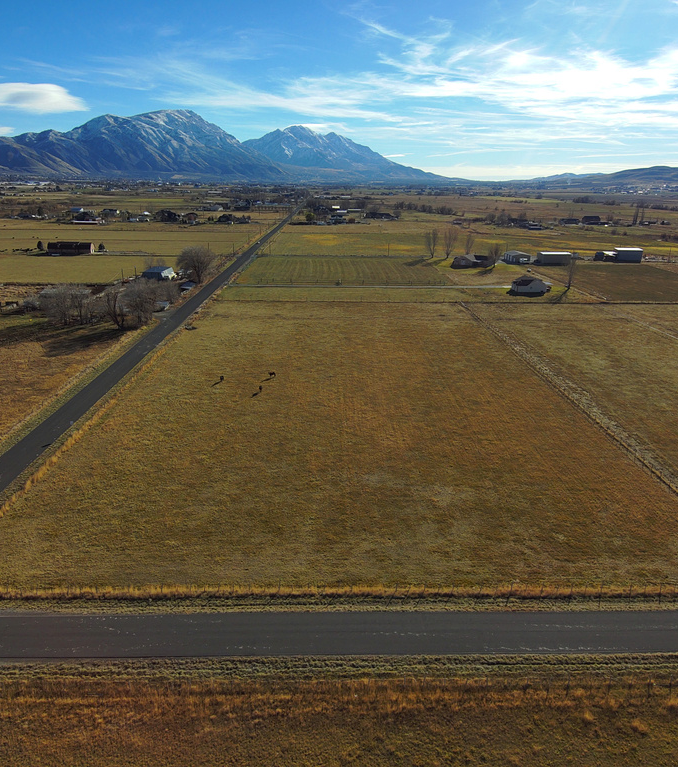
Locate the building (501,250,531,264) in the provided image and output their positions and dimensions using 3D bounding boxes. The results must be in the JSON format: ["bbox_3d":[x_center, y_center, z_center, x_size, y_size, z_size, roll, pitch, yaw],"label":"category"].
[{"bbox_3d":[115.800,-81.870,403.400,12.000,5.700,16.500,-2,18,-6],"label":"building"}]

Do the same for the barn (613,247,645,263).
[{"bbox_3d":[189.950,-84.650,408.230,16.000,8.000,8.500,0,18,0],"label":"barn"}]

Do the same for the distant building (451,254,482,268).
[{"bbox_3d":[81.540,-77.760,390.910,22.000,5.600,13.000,0,18,0],"label":"distant building"}]

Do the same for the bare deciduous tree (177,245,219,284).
[{"bbox_3d":[-72.040,-60.310,315.420,19.000,19.000,17.500,0,18,0],"label":"bare deciduous tree"}]

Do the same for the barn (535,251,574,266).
[{"bbox_3d":[138.650,-80.830,398.750,18.500,6.600,11.000,0,18,0],"label":"barn"}]

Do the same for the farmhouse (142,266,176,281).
[{"bbox_3d":[-97.590,-58.930,333.380,11.000,5.300,13.000,2,18,6],"label":"farmhouse"}]

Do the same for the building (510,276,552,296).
[{"bbox_3d":[93.110,-48.750,303.810,14.360,6.500,11.500,0,18,-1],"label":"building"}]

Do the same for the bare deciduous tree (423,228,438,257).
[{"bbox_3d":[63.510,-95.570,423.280,9.000,19.500,9.000,0,18,0],"label":"bare deciduous tree"}]

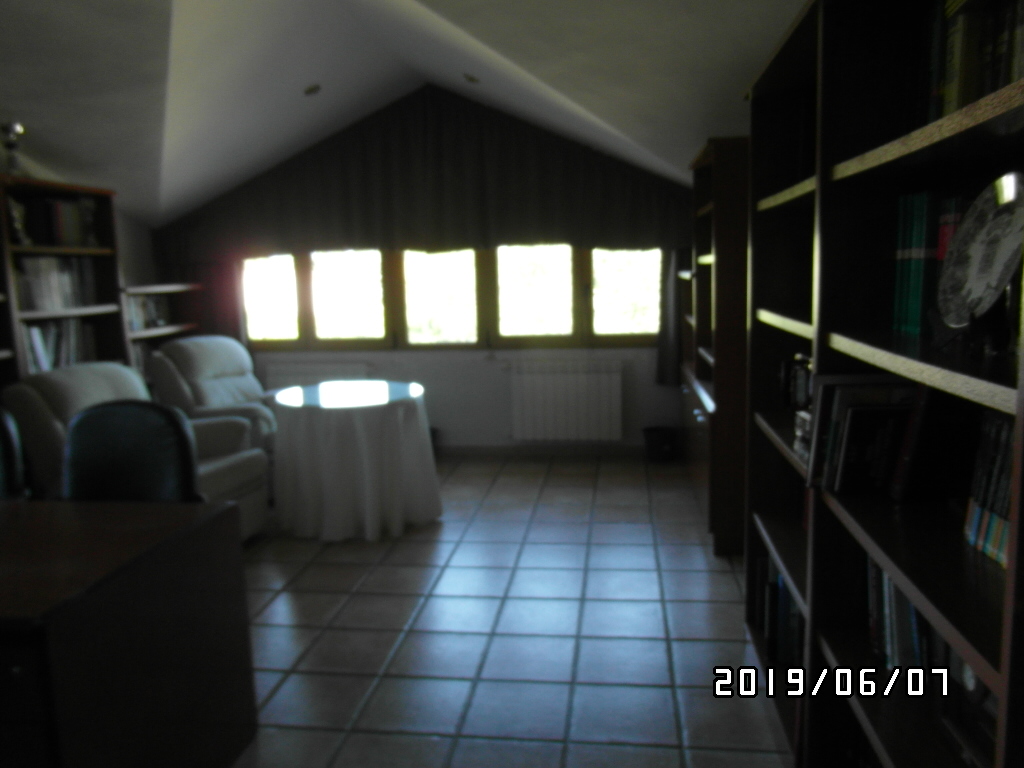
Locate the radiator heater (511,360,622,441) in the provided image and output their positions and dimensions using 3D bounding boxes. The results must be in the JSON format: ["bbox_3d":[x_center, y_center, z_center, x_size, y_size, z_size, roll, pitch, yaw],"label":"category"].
[{"bbox_3d":[0.405,0.113,5.239,0.800,0.580,0.100,-1,9,9],"label":"radiator heater"}]

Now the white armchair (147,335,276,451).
[{"bbox_3d":[-1.757,0.215,4.879,0.920,1.050,0.820,2,10,26],"label":"white armchair"}]

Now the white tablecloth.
[{"bbox_3d":[-0.957,0.422,4.364,0.980,0.740,0.980,-2,9,0],"label":"white tablecloth"}]

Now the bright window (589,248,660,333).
[{"bbox_3d":[0.827,-0.666,5.139,0.520,0.630,0.080,-1,9,9],"label":"bright window"}]

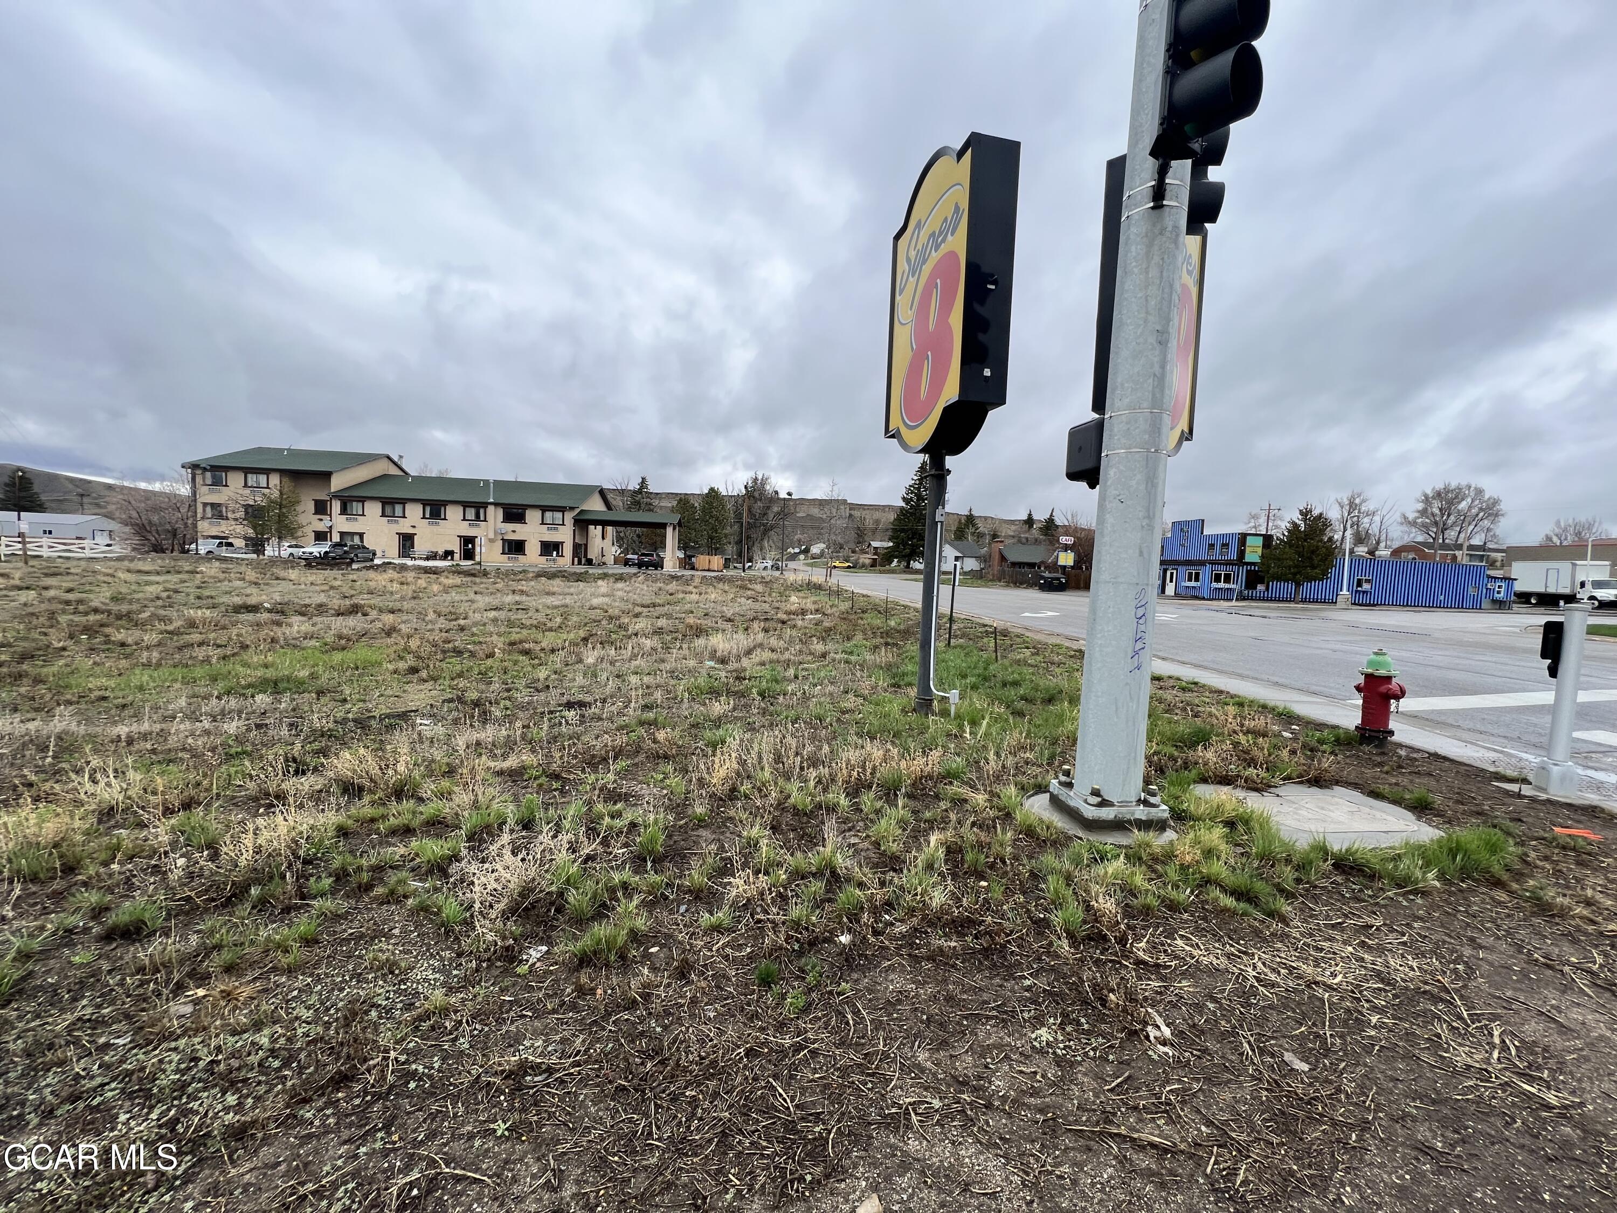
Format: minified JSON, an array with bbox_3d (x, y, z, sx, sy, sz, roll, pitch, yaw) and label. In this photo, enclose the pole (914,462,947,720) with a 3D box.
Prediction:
[{"bbox_3d":[1.265,-0.230,6.158,0.180,2.640,0.180,2,4,-5],"label":"pole"}]

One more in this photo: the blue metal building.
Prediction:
[{"bbox_3d":[42.258,-3.441,50.339,22.500,6.100,10.600,2,4,-5],"label":"blue metal building"}]

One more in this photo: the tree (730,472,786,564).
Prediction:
[{"bbox_3d":[-7.959,-13.594,95.517,8.700,14.951,8.700,2,4,-5],"label":"tree"}]

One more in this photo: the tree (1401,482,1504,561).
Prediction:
[{"bbox_3d":[89.971,-10.341,85.497,10.800,14.200,10.800,2,4,-5],"label":"tree"}]

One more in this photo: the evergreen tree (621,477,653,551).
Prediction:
[{"bbox_3d":[-26.028,-13.119,92.477,4.900,13.616,4.900,2,4,-5],"label":"evergreen tree"}]

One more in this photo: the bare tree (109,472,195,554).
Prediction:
[{"bbox_3d":[-54.205,-7.604,50.241,5.200,6.967,5.200,6,5,43],"label":"bare tree"}]

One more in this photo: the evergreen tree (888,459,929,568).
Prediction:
[{"bbox_3d":[17.334,-14.832,98.619,7.600,17.890,7.600,3,4,10],"label":"evergreen tree"}]

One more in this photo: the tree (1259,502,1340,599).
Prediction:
[{"bbox_3d":[37.342,-4.087,46.251,4.700,7.255,4.700,5,5,39],"label":"tree"}]

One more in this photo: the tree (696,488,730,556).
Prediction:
[{"bbox_3d":[-12.879,-10.341,80.384,4.800,10.976,4.800,2,4,-5],"label":"tree"}]

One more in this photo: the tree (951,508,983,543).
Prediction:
[{"bbox_3d":[32.022,-13.690,122.433,6.000,12.503,6.000,3,4,14],"label":"tree"}]

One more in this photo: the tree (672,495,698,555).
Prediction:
[{"bbox_3d":[-16.428,-9.787,80.335,3.800,9.582,3.800,2,4,-5],"label":"tree"}]

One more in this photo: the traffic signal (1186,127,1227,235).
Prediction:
[{"bbox_3d":[2.475,-2.930,3.865,0.420,1.060,0.360,2,4,-3],"label":"traffic signal"}]

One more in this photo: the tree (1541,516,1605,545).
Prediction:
[{"bbox_3d":[111.196,-7.156,88.412,7.000,11.902,7.000,-1,5,-39],"label":"tree"}]

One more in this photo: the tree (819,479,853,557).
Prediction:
[{"bbox_3d":[4.362,-14.016,105.557,5.800,15.926,5.800,2,4,-5],"label":"tree"}]

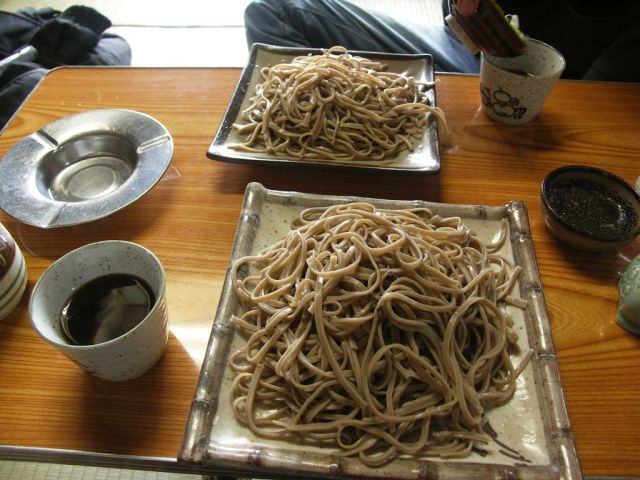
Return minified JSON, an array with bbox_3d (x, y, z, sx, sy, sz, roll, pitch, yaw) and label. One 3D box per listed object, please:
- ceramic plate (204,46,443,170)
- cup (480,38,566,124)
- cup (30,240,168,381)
[{"bbox_3d":[0.013,-0.134,0.537,0.208,0.029,0.202,5,49,4],"label":"ceramic plate"},{"bbox_3d":[0.205,-0.163,0.541,0.082,0.065,0.082,0,49,0],"label":"cup"},{"bbox_3d":[-0.138,0.053,0.348,0.083,0.066,0.083,0,49,0],"label":"cup"}]

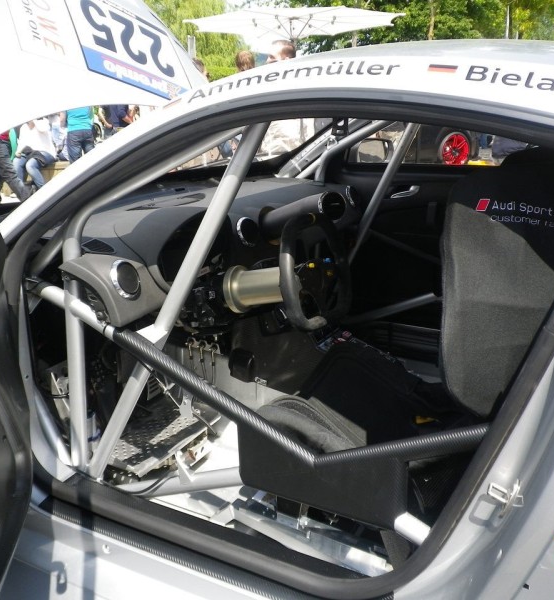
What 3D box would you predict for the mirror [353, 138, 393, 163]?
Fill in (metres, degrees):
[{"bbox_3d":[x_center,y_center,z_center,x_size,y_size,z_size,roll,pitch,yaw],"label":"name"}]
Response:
[{"bbox_3d":[0.382,-0.578,2.615,0.120,0.130,0.200,10,20,27],"label":"mirror"}]

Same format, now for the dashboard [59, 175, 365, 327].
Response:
[{"bbox_3d":[-0.158,-0.186,1.993,0.520,0.300,1.420,10,20,27],"label":"dashboard"}]

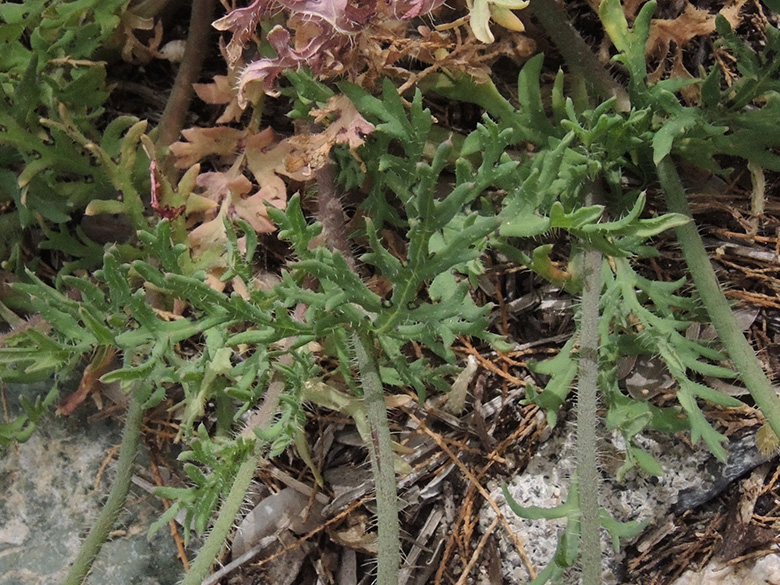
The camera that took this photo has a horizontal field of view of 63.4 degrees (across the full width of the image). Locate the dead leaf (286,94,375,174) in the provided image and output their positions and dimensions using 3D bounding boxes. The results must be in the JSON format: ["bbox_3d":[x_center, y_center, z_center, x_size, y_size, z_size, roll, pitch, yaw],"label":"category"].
[{"bbox_3d":[-0.045,-0.120,0.480,0.070,0.028,0.036,-33,54,-28],"label":"dead leaf"}]

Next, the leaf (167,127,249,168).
[{"bbox_3d":[-0.145,-0.114,0.500,0.058,0.018,0.034,0,46,0],"label":"leaf"}]

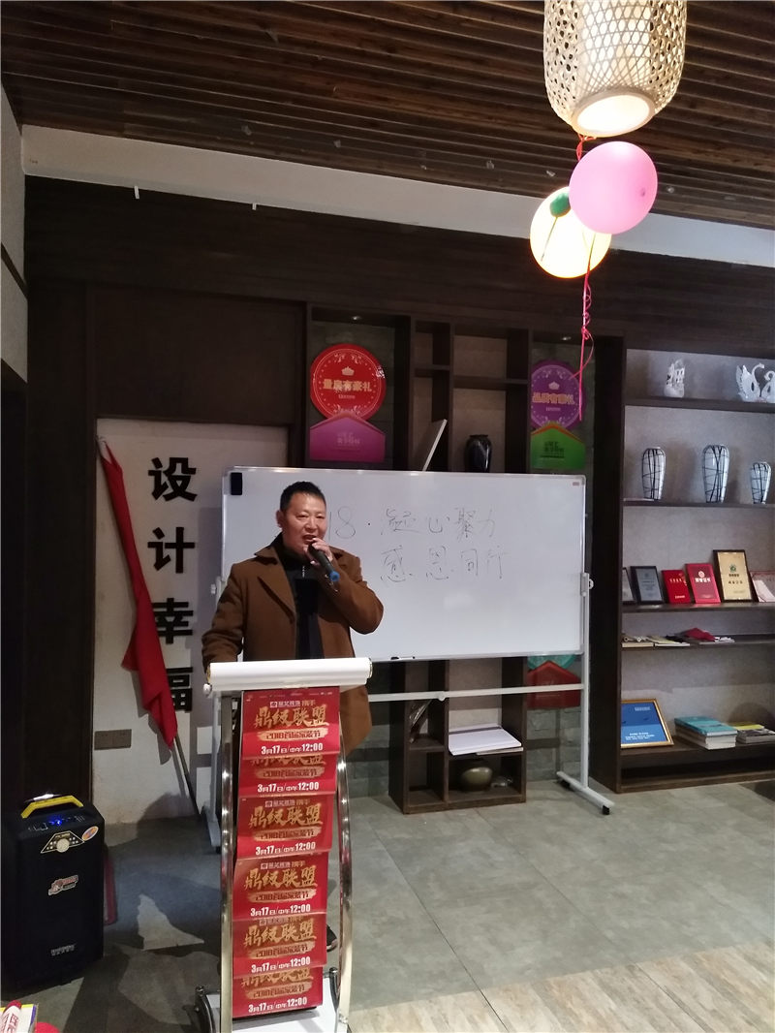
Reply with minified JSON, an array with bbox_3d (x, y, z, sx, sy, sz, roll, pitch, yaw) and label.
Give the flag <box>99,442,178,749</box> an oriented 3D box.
[{"bbox_3d":[-1.291,0.413,3.878,0.215,1.579,0.140,-13,2,-16],"label":"flag"}]

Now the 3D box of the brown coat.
[{"bbox_3d":[-0.346,0.495,2.840,0.630,0.800,0.420,1,0,-11],"label":"brown coat"}]

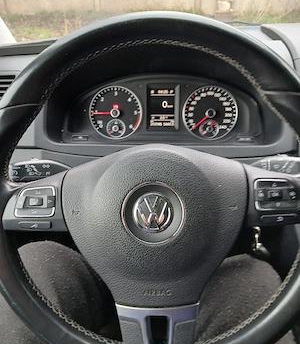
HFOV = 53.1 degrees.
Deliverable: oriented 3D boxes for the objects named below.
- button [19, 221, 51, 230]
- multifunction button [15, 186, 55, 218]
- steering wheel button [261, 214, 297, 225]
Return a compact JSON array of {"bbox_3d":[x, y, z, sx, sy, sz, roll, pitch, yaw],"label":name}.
[{"bbox_3d":[-0.124,0.058,0.325,0.034,0.009,0.007,-2,10,3],"label":"button"},{"bbox_3d":[-0.124,0.033,0.324,0.042,0.033,0.010,-2,2,3],"label":"multifunction button"},{"bbox_3d":[0.134,0.049,0.311,0.036,0.009,0.007,-2,10,3],"label":"steering wheel button"}]

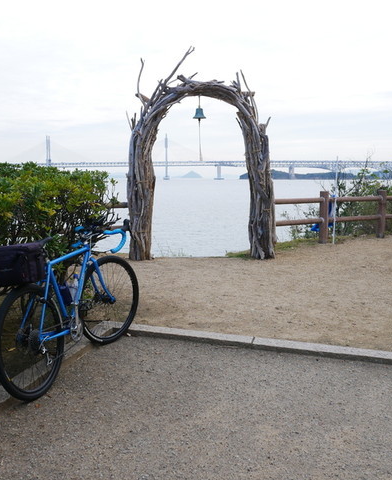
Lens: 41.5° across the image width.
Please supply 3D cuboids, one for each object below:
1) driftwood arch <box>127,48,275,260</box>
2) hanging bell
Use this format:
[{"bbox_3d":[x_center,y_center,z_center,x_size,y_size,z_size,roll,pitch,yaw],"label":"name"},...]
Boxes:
[{"bbox_3d":[0.074,-1.314,8.021,2.298,3.218,0.500,0,7,-2],"label":"driftwood arch"},{"bbox_3d":[0.051,-1.938,7.947,0.203,0.203,0.203,0,7,0],"label":"hanging bell"}]

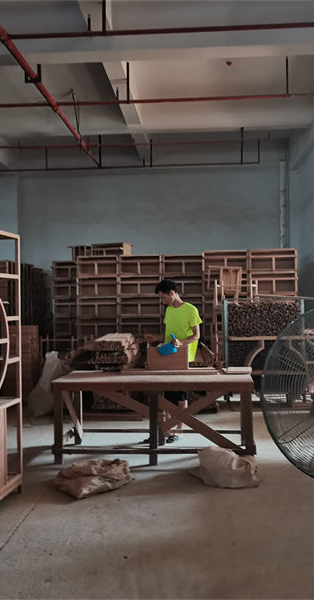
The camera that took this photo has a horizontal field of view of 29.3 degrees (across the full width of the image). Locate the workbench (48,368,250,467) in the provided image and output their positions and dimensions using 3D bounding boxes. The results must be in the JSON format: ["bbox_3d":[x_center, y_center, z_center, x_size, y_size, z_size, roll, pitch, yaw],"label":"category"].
[{"bbox_3d":[-0.025,1.085,5.737,1.820,0.750,0.800,-1,0,4],"label":"workbench"}]

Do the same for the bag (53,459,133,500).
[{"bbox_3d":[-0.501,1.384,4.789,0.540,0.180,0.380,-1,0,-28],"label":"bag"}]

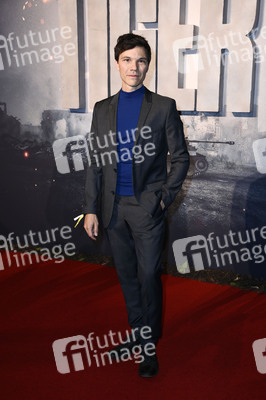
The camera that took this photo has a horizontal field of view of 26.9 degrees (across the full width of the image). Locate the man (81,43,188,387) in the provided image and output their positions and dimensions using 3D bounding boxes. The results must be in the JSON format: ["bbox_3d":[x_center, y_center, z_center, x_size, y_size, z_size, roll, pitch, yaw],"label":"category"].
[{"bbox_3d":[0.020,0.028,2.948,0.520,1.780,0.400,4,14,17],"label":"man"}]

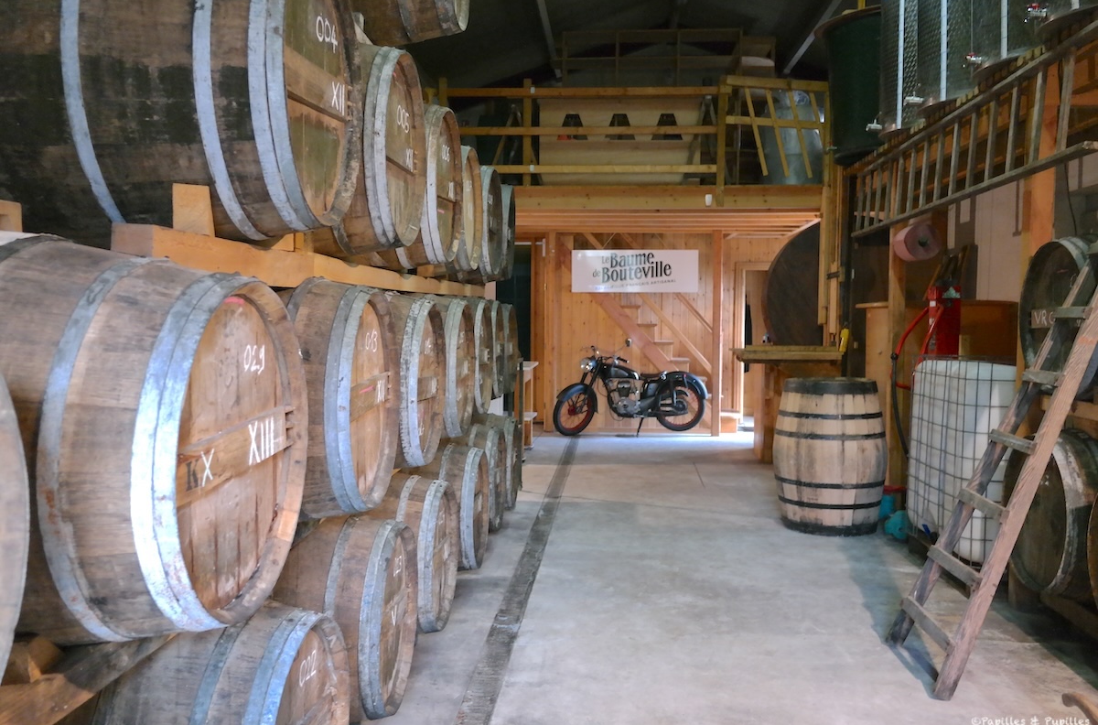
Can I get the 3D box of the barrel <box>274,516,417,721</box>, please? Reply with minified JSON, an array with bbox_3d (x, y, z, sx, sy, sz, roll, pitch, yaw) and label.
[{"bbox_3d":[-0.983,0.831,3.039,0.994,0.753,0.753,1,3,3],"label":"barrel"}]

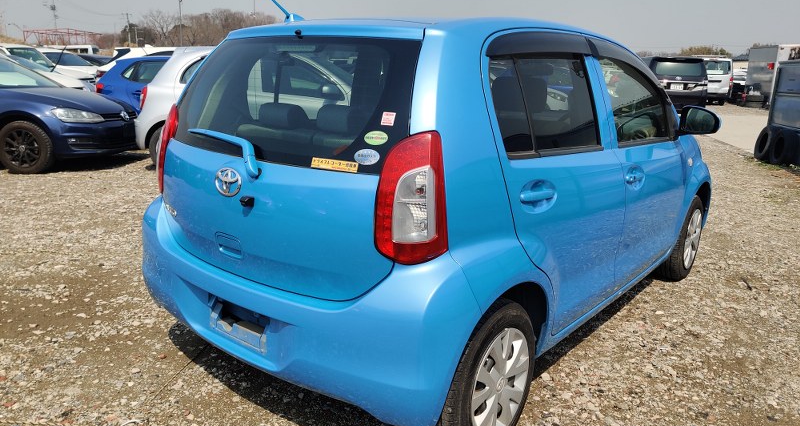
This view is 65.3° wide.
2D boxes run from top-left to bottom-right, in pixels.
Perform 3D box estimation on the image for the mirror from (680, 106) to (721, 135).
[{"bbox_3d":[1.538,-0.474,3.191,0.215,0.150,0.130,12,17,37],"label":"mirror"}]

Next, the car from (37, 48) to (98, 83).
[{"bbox_3d":[-9.045,-3.472,15.700,4.500,1.470,1.780,8,15,25],"label":"car"}]

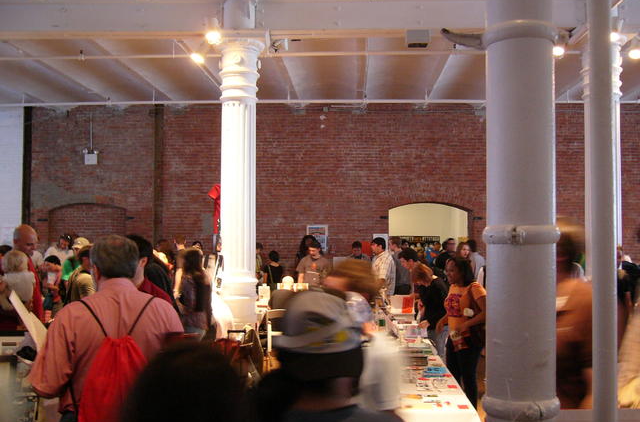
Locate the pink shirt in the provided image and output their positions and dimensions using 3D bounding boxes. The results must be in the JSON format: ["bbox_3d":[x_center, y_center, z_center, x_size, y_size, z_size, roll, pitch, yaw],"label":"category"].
[{"bbox_3d":[-0.809,0.523,2.500,0.580,0.560,0.360,1,-3,-19],"label":"pink shirt"}]

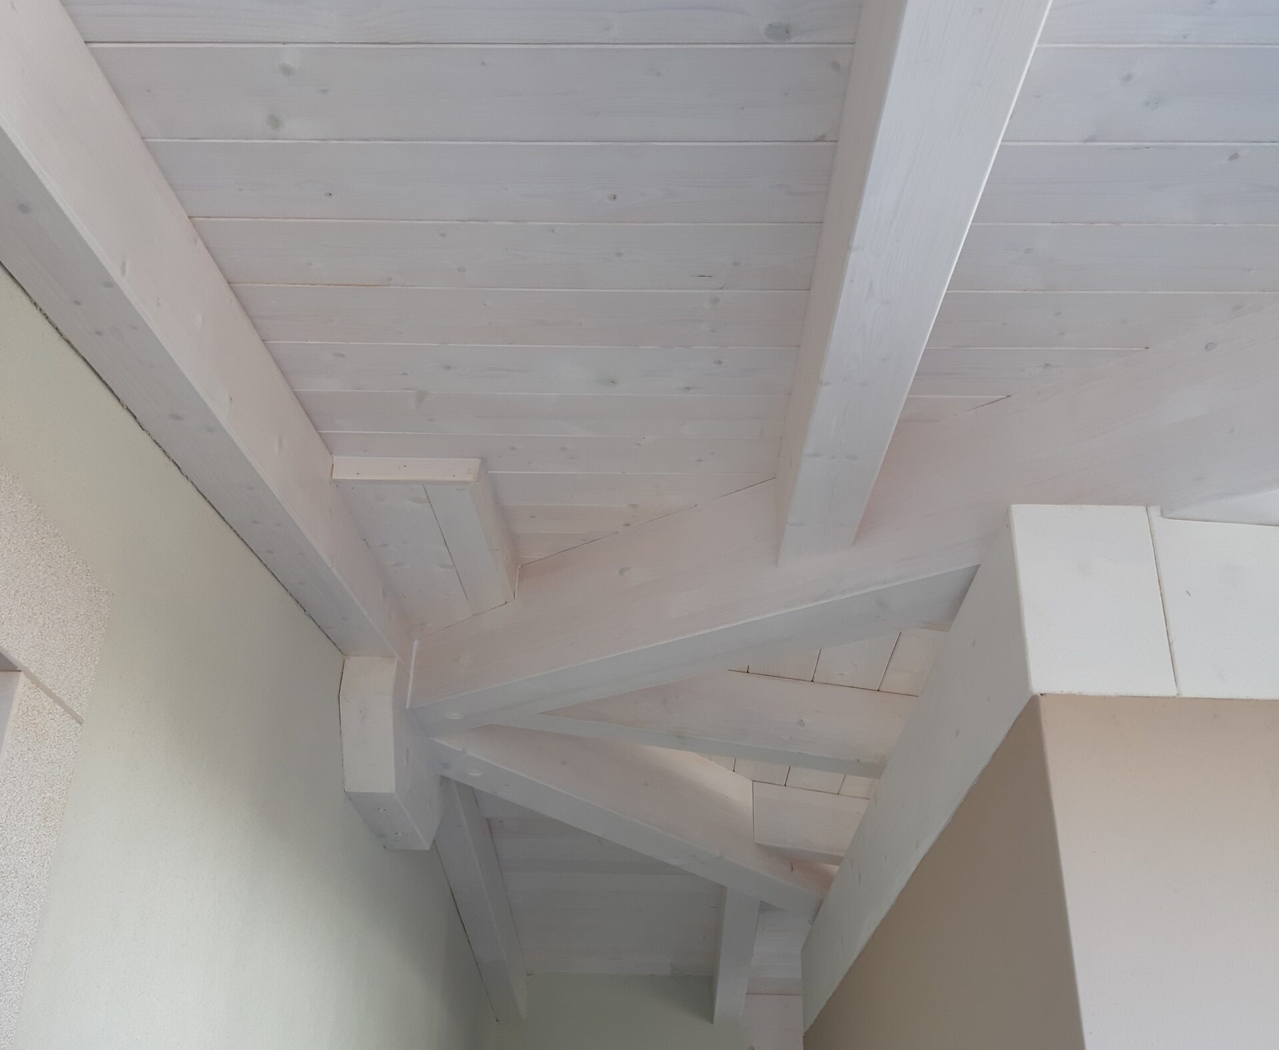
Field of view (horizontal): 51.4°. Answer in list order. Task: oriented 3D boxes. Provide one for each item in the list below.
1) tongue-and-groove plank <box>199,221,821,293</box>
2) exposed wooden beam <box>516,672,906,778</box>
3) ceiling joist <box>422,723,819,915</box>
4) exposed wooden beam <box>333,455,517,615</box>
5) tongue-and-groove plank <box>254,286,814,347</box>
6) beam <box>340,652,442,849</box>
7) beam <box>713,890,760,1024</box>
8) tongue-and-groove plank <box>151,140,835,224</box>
[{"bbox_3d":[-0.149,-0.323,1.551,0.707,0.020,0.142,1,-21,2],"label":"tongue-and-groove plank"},{"bbox_3d":[0.127,0.412,2.959,0.914,0.165,0.100,7,-28,5],"label":"exposed wooden beam"},{"bbox_3d":[0.036,0.713,3.467,1.484,0.238,0.176,30,-39,-34],"label":"ceiling joist"},{"bbox_3d":[-0.359,0.042,2.428,0.238,0.066,0.722,1,-23,2],"label":"exposed wooden beam"},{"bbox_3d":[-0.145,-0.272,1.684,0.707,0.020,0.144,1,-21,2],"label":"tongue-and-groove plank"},{"bbox_3d":[-0.521,0.513,2.848,0.102,0.256,0.664,1,-28,2],"label":"beam"},{"bbox_3d":[0.305,1.330,4.289,0.102,0.165,1.405,1,-35,2],"label":"beam"},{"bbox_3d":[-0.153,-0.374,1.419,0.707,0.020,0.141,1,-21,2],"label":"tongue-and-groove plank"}]

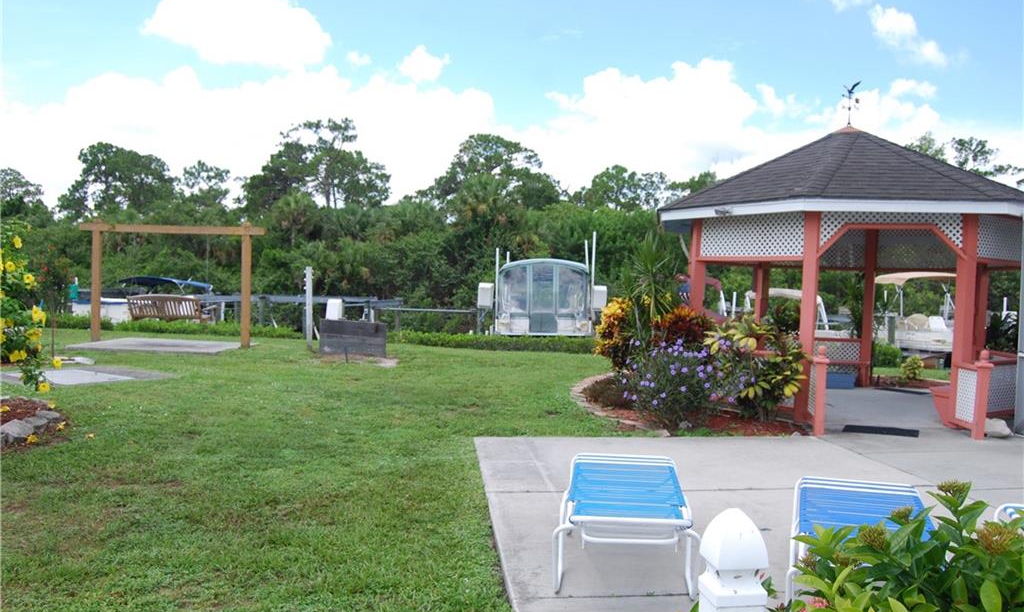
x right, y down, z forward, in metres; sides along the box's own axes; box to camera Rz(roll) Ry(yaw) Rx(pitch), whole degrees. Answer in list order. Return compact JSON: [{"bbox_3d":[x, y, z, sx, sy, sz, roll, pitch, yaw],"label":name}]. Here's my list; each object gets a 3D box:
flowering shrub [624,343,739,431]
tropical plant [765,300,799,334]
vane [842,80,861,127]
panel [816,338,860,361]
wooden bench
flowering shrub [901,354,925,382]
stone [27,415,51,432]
[{"bbox_3d":[1.928,0.867,8.739,1.250,0.880,1.100,2,2,11],"label":"flowering shrub"},{"bbox_3d":[4.710,0.597,13.329,0.650,1.220,0.600,2,2,11],"label":"tropical plant"},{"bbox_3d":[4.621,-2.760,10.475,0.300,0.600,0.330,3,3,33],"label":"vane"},{"bbox_3d":[4.920,0.712,12.577,1.450,0.360,0.050,2,2,11],"label":"panel"},{"bbox_3d":[-6.853,0.050,15.420,1.520,0.550,0.600,2,2,5],"label":"wooden bench"},{"bbox_3d":[6.590,1.028,12.643,0.370,0.440,0.370,2,2,11],"label":"flowering shrub"},{"bbox_3d":[-4.522,1.129,7.354,0.250,0.110,0.200,3,3,30],"label":"stone"}]

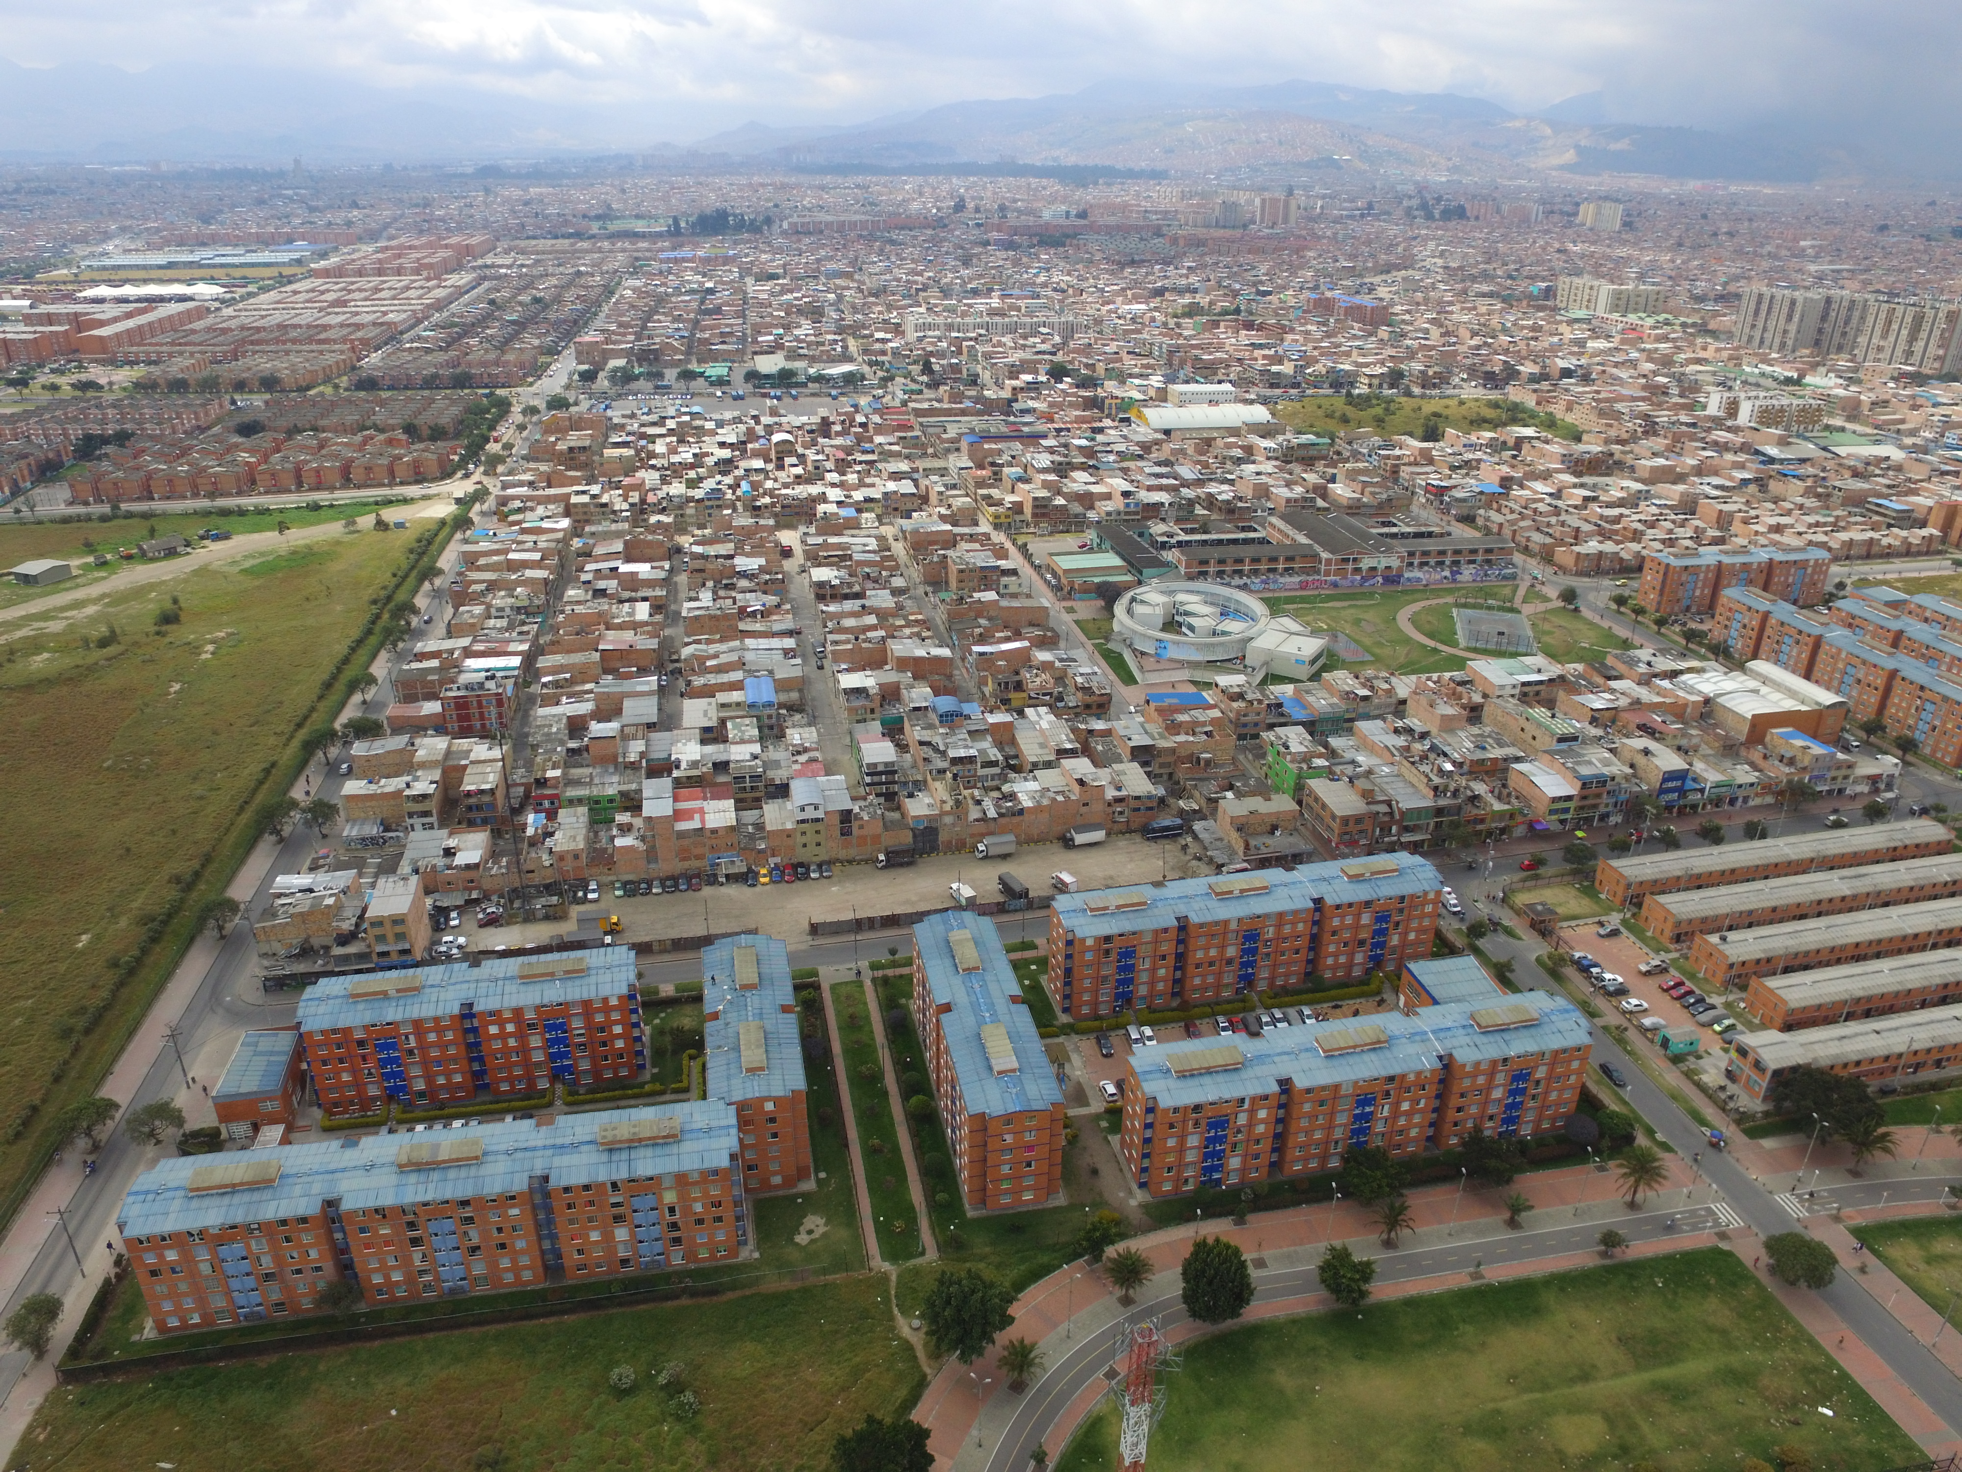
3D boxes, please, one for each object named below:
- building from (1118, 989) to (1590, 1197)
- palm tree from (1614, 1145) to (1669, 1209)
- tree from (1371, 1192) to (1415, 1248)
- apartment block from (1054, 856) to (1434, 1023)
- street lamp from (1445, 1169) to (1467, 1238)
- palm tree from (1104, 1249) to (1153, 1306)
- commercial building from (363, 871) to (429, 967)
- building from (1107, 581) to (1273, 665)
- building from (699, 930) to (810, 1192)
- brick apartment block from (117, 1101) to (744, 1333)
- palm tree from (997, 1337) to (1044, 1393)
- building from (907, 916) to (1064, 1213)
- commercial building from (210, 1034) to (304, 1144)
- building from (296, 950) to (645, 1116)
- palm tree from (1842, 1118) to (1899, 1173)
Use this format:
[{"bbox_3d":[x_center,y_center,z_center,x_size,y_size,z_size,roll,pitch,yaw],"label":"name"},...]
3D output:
[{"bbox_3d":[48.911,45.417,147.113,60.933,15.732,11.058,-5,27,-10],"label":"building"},{"bbox_3d":[81.379,54.864,138.944,6.300,7.800,6.300,1,26,0],"label":"palm tree"},{"bbox_3d":[48.557,57.634,133.339,5.358,6.156,5.358,0,27,0],"label":"tree"},{"bbox_3d":[41.613,30.164,177.656,61.389,15.732,11.229,-6,27,-11],"label":"apartment block"},{"bbox_3d":[56.456,55.033,134.465,0.500,10.300,1.600,-4,26,-11],"label":"street lamp"},{"bbox_3d":[16.519,60.898,126.440,5.700,6.270,5.700,0,27,0],"label":"palm tree"},{"bbox_3d":[-92.224,30.423,180.797,5.643,11.628,10.944,-6,27,-12],"label":"commercial building"},{"bbox_3d":[57.108,-30.955,310.569,42.180,5.700,44.460,0,27,0],"label":"building"},{"bbox_3d":[-29.893,42.012,150.516,10.960,15.600,32.360,-5,26,-13],"label":"building"},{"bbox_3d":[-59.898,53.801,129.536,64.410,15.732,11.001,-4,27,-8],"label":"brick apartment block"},{"bbox_3d":[4.232,65.040,116.657,4.900,5.400,4.900,1,26,0],"label":"palm tree"},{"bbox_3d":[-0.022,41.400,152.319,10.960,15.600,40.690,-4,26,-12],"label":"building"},{"bbox_3d":[-94.033,45.835,149.562,7.510,7.000,11.780,-4,26,-11],"label":"commercial building"},{"bbox_3d":[-68.021,39.549,154.786,41.760,15.600,10.960,-4,26,-11],"label":"building"},{"bbox_3d":[111.963,52.527,143.514,6.840,6.612,6.840,0,27,0],"label":"palm tree"}]

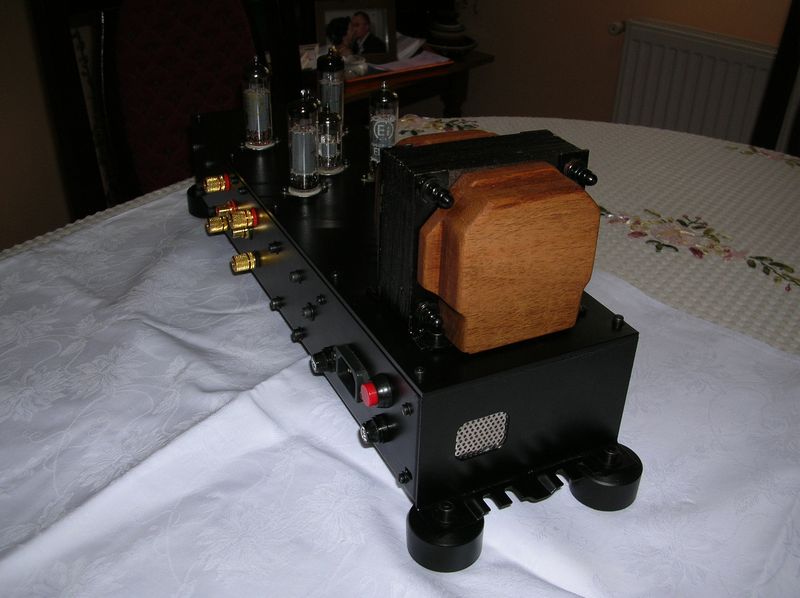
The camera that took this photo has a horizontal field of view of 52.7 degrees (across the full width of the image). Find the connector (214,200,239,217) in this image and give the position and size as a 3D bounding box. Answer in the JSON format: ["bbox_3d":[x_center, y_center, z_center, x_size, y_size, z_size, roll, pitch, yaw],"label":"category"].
[{"bbox_3d":[-0.136,-0.071,0.630,0.017,0.011,0.011,-12,32,-23],"label":"connector"}]

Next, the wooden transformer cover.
[{"bbox_3d":[0.055,-0.021,0.399,0.091,0.084,0.029,-12,32,-23],"label":"wooden transformer cover"}]

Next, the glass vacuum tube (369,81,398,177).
[{"bbox_3d":[-0.013,-0.122,0.585,0.021,0.069,0.021,2,29,-1],"label":"glass vacuum tube"}]

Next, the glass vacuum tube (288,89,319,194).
[{"bbox_3d":[-0.067,-0.110,0.559,0.021,0.071,0.021,2,29,-1],"label":"glass vacuum tube"}]

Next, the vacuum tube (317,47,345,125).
[{"bbox_3d":[-0.059,-0.171,0.667,0.021,0.070,0.021,-12,32,-23],"label":"vacuum tube"}]

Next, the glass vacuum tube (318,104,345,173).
[{"bbox_3d":[-0.053,-0.122,0.604,0.021,0.049,0.021,-12,32,-23],"label":"glass vacuum tube"}]

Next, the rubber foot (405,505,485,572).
[{"bbox_3d":[0.023,0.116,0.403,0.038,0.018,0.038,2,29,-1],"label":"rubber foot"}]

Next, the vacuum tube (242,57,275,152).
[{"bbox_3d":[-0.113,-0.158,0.642,0.021,0.070,0.021,-12,32,-23],"label":"vacuum tube"}]

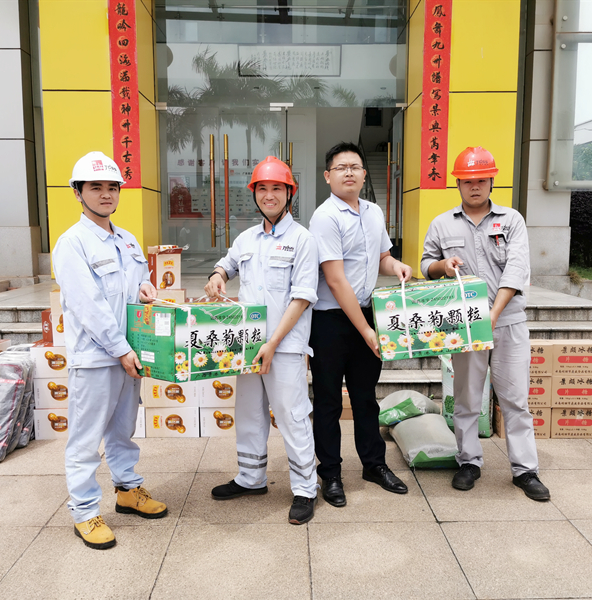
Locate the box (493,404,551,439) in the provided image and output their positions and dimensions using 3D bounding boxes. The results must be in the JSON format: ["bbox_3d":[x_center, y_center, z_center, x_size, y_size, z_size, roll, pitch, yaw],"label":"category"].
[{"bbox_3d":[1.467,0.776,4.083,0.310,0.205,0.195,0,7,-1],"label":"box"}]

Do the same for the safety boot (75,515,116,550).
[{"bbox_3d":[-0.885,0.971,2.720,0.110,0.132,0.285,-6,9,-40],"label":"safety boot"}]

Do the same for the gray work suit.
[{"bbox_3d":[0.914,0.214,3.120,0.580,1.410,0.380,1,7,8],"label":"gray work suit"}]

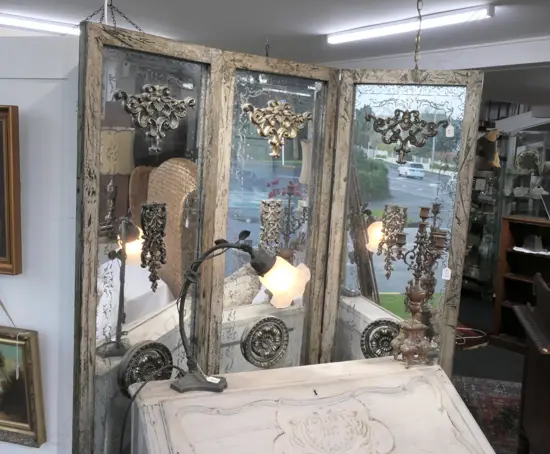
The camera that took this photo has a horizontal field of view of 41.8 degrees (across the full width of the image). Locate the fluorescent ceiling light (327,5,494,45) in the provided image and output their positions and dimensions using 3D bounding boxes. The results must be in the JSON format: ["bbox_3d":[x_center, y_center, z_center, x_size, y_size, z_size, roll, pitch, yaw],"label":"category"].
[{"bbox_3d":[0.778,-1.254,4.525,0.055,0.070,1.560,-1,8,-29],"label":"fluorescent ceiling light"}]

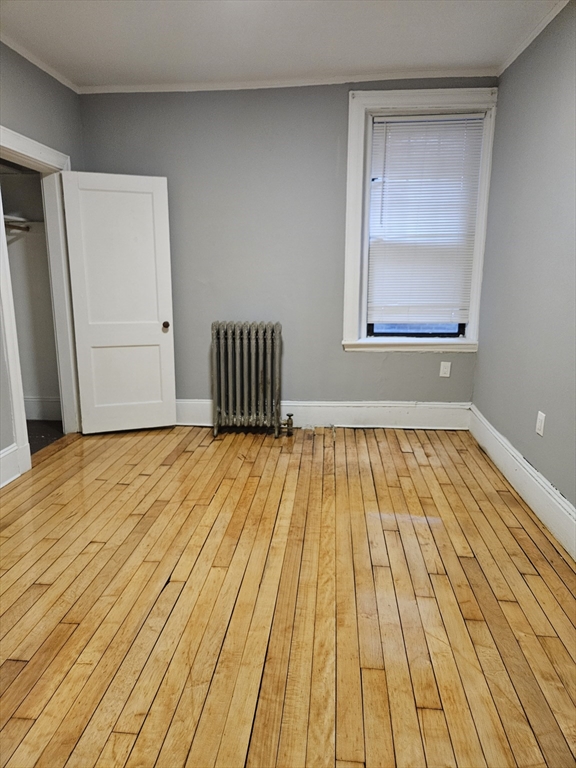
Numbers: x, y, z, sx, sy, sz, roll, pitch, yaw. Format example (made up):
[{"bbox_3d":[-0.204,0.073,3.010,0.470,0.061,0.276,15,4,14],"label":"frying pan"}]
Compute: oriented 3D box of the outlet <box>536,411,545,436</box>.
[{"bbox_3d":[1.388,0.220,2.807,0.008,0.120,0.080,1,13,5],"label":"outlet"}]

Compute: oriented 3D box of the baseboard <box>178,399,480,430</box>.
[{"bbox_3d":[0.153,0.258,4.338,2.723,0.234,0.022,1,13,5],"label":"baseboard"}]

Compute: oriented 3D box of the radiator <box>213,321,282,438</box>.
[{"bbox_3d":[-0.312,-0.042,4.121,0.544,0.917,0.238,1,13,5],"label":"radiator"}]

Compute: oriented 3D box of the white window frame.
[{"bbox_3d":[0.986,-1.205,3.952,1.056,1.927,0.140,1,13,5],"label":"white window frame"}]

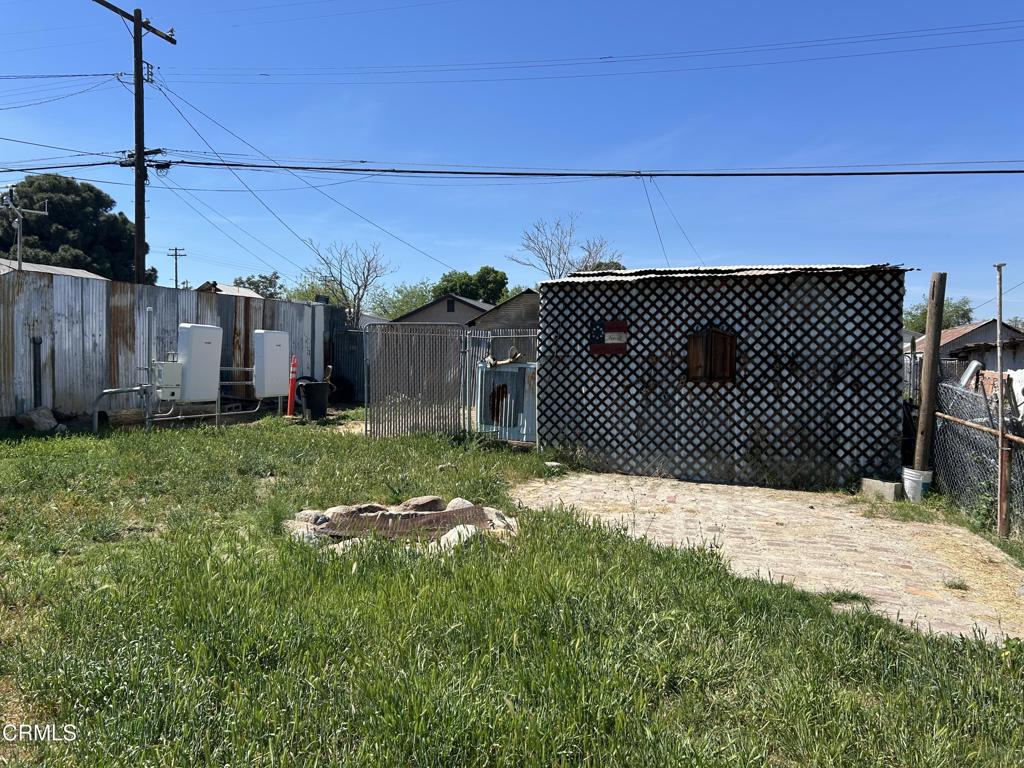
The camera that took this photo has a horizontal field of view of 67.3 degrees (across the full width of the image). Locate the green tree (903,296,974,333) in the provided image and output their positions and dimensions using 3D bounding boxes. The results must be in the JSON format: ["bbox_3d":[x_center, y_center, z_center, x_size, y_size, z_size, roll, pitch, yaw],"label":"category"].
[{"bbox_3d":[23.281,-2.261,42.068,4.150,5.036,3.713,1,2,29],"label":"green tree"}]

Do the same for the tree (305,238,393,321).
[{"bbox_3d":[-5.049,-2.025,24.066,2.808,4.908,2.496,0,2,-12],"label":"tree"}]

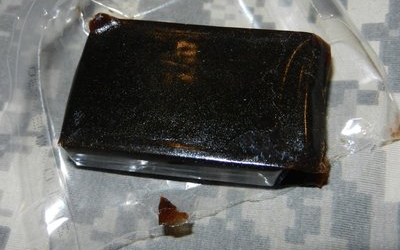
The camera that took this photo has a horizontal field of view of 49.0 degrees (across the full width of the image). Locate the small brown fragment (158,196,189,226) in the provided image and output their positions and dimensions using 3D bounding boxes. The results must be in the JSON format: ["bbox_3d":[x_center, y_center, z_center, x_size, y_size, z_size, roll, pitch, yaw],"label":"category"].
[{"bbox_3d":[-0.007,0.022,0.115,0.007,0.003,0.007,0,71,2],"label":"small brown fragment"}]

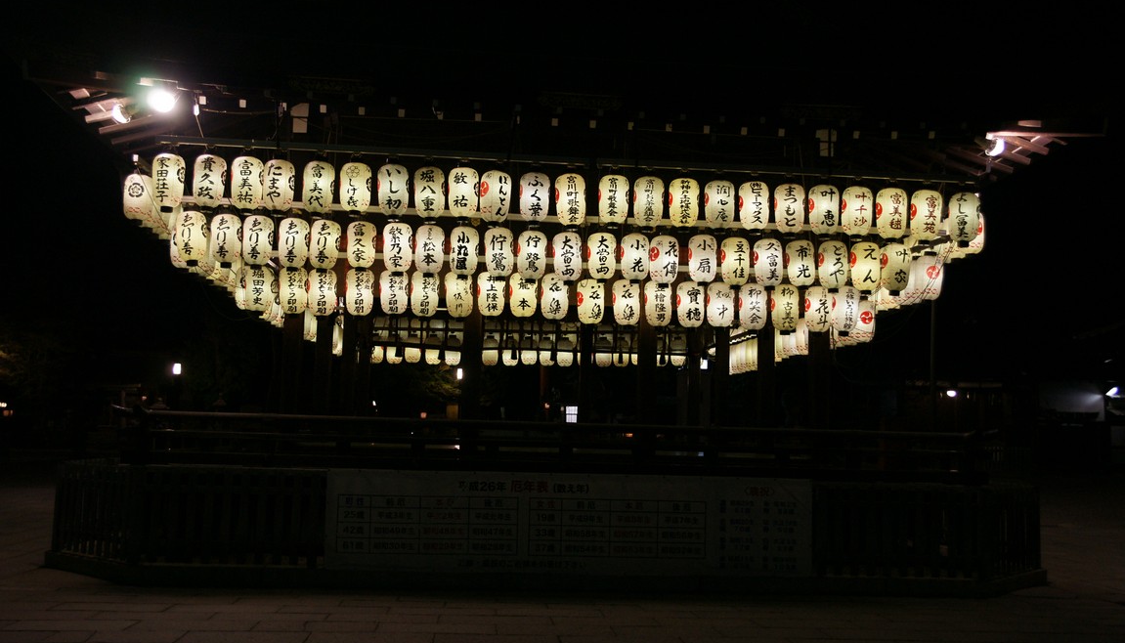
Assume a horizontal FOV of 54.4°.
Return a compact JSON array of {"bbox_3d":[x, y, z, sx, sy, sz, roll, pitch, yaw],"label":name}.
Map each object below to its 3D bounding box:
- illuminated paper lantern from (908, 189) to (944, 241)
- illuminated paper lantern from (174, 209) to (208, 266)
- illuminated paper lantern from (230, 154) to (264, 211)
[{"bbox_3d":[3.934,-1.144,11.804,0.335,0.585,0.335,2,-5,-4],"label":"illuminated paper lantern"},{"bbox_3d":[-3.923,-0.895,11.584,0.335,0.585,0.335,2,-5,-4],"label":"illuminated paper lantern"},{"bbox_3d":[-3.305,-1.452,11.487,0.330,0.560,0.330,2,-6,-4],"label":"illuminated paper lantern"}]

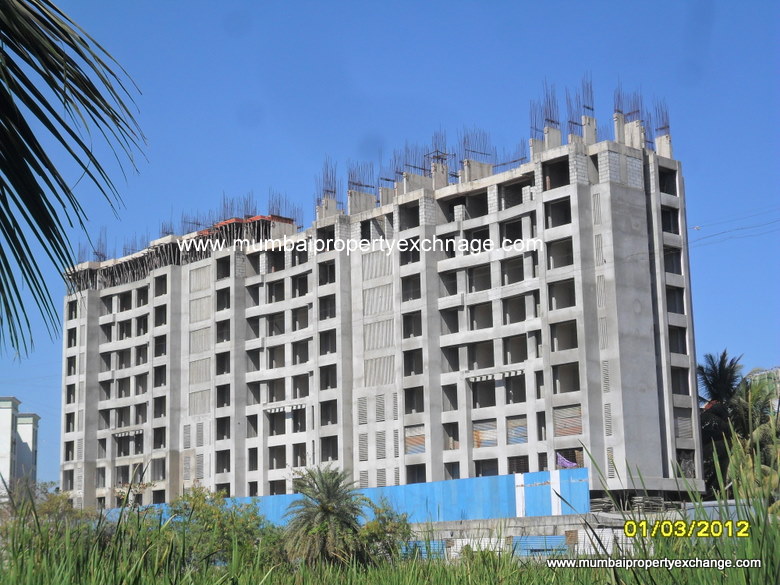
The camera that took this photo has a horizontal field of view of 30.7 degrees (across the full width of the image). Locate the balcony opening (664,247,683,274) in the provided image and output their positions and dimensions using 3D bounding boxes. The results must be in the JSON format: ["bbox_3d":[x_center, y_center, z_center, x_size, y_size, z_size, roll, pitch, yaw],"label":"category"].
[{"bbox_3d":[20.843,-2.362,105.062,2.077,1.992,0.300,9,-15,-42],"label":"balcony opening"}]

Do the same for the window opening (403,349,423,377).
[{"bbox_3d":[1.974,5.548,111.950,0.300,2.010,2.090,9,-15,-43],"label":"window opening"}]

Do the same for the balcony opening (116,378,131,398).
[{"bbox_3d":[-26.520,9.704,143.678,0.900,1.930,2.320,9,-15,-42],"label":"balcony opening"}]

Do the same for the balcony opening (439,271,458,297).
[{"bbox_3d":[4.593,-0.634,107.996,0.450,1.982,1.962,9,-15,-42],"label":"balcony opening"}]

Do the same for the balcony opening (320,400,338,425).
[{"bbox_3d":[-4.819,9.877,115.838,0.350,1.967,2.056,9,-15,-42],"label":"balcony opening"}]

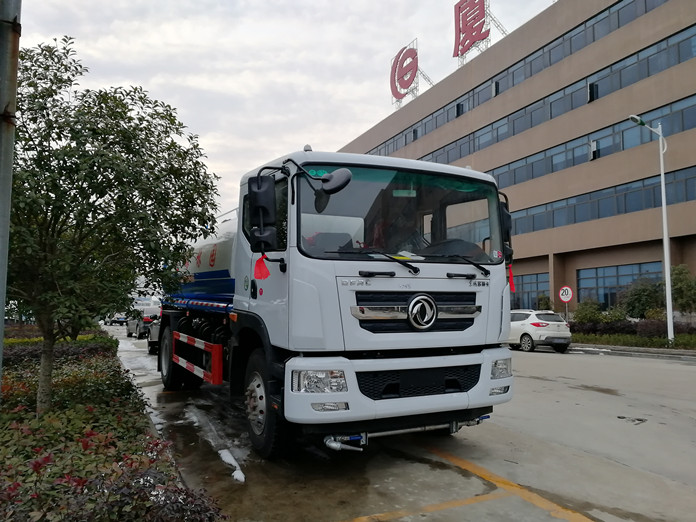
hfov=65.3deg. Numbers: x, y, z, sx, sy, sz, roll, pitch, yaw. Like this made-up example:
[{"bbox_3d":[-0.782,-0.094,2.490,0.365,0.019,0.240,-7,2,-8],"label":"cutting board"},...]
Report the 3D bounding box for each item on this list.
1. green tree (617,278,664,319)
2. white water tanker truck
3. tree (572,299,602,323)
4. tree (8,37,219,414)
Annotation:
[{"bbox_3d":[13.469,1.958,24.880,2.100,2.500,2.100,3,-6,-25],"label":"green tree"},{"bbox_3d":[-1.078,0.633,7.769,2.450,2.800,7.700,2,-5,-26],"label":"white water tanker truck"},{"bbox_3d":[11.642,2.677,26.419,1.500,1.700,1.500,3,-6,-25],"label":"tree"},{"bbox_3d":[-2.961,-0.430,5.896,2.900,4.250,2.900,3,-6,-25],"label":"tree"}]

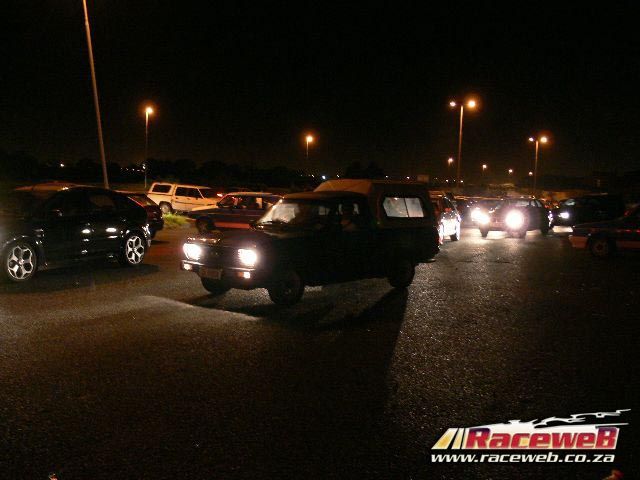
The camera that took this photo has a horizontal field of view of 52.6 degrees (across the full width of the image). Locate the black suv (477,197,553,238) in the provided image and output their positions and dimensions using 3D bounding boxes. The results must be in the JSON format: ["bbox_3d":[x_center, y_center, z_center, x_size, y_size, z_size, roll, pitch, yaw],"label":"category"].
[{"bbox_3d":[8.074,-0.887,26.758,1.650,1.430,4.100,6,6,38],"label":"black suv"}]

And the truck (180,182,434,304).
[{"bbox_3d":[0.057,-0.088,10.539,1.680,1.792,4.531,6,6,41],"label":"truck"}]

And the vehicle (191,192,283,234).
[{"bbox_3d":[-2.725,-1.045,24.046,4.250,1.380,1.650,2,4,0],"label":"vehicle"}]

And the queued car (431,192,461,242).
[{"bbox_3d":[3.746,-0.681,22.245,1.620,1.410,3.850,4,5,25],"label":"queued car"}]

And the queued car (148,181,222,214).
[{"bbox_3d":[-6.568,-2.172,34.231,4.900,1.750,1.720,4,5,27],"label":"queued car"}]

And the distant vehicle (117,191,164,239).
[{"bbox_3d":[-6.374,-0.688,17.544,4.150,1.420,1.670,2,4,0],"label":"distant vehicle"}]

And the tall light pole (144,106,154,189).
[{"bbox_3d":[-19.011,-9.705,71.609,0.400,10.000,1.000,0,5,-25],"label":"tall light pole"}]

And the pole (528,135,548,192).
[{"bbox_3d":[31.820,-9.650,94.609,2.100,10.000,0.350,2,4,0],"label":"pole"}]

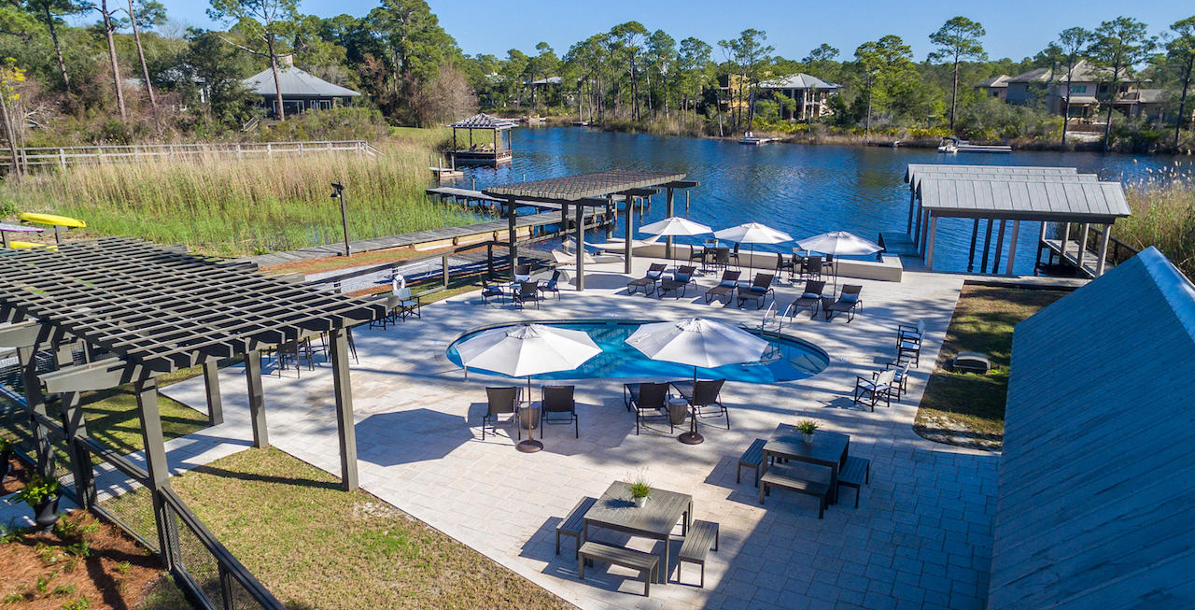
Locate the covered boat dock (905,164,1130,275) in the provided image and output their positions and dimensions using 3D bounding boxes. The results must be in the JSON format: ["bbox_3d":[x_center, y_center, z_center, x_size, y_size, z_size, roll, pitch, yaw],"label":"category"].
[{"bbox_3d":[17.016,-3.928,28.411,6.600,3.400,8.700,5,18,15],"label":"covered boat dock"}]

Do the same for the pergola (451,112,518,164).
[{"bbox_3d":[-10.937,-16.068,64.000,5.200,4.500,5.200,3,18,8],"label":"pergola"}]

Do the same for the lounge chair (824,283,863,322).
[{"bbox_3d":[7.729,-0.099,20.696,0.680,0.960,1.500,11,18,36],"label":"lounge chair"}]

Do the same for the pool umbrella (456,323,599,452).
[{"bbox_3d":[-1.288,1.522,12.477,2.680,2.500,2.680,0,18,0],"label":"pool umbrella"}]

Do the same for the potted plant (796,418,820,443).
[{"bbox_3d":[3.666,2.176,11.498,0.360,0.380,0.360,0,18,0],"label":"potted plant"}]

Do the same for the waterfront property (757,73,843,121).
[{"bbox_3d":[41.412,-42.655,136.000,13.000,9.500,13.500,-13,21,-36],"label":"waterfront property"}]

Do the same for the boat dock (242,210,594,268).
[{"bbox_3d":[-7.506,-3.709,35.731,20.870,0.600,2.400,-16,23,-41],"label":"boat dock"}]

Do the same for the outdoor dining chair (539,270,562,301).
[{"bbox_3d":[-1.627,-0.637,22.564,0.660,0.920,0.600,-4,15,-14],"label":"outdoor dining chair"}]

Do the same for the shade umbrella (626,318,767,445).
[{"bbox_3d":[1.894,1.435,12.888,2.720,2.450,2.680,0,15,0],"label":"shade umbrella"}]

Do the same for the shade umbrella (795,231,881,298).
[{"bbox_3d":[7.658,-1.272,21.363,2.700,2.350,2.700,0,17,0],"label":"shade umbrella"}]

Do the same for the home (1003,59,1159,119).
[{"bbox_3d":[70.778,-31.564,98.000,14.000,8.200,11.000,0,18,0],"label":"home"}]

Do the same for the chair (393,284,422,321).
[{"bbox_3d":[-5.650,0.010,19.702,0.580,0.860,0.520,-16,23,-41],"label":"chair"}]

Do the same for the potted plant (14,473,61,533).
[{"bbox_3d":[-8.555,3.011,10.113,0.680,0.940,0.660,0,15,0],"label":"potted plant"}]

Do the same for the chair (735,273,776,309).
[{"bbox_3d":[5.279,-0.492,22.022,0.680,0.960,1.550,9,17,31],"label":"chair"}]

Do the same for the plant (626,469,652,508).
[{"bbox_3d":[0.608,2.698,9.622,0.330,0.460,0.330,0,18,0],"label":"plant"}]

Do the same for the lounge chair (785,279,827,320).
[{"bbox_3d":[6.531,-0.214,20.685,0.680,0.880,1.500,13,21,34],"label":"lounge chair"}]

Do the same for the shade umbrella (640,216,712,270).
[{"bbox_3d":[2.899,-2.069,24.782,2.720,2.450,2.680,0,15,0],"label":"shade umbrella"}]

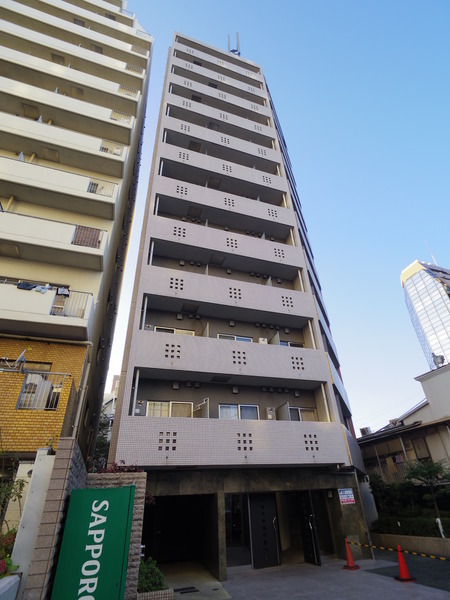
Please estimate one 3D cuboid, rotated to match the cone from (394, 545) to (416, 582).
[{"bbox_3d":[4.748,7.023,7.921,0.380,0.700,0.380,21,-39,-33],"label":"cone"}]

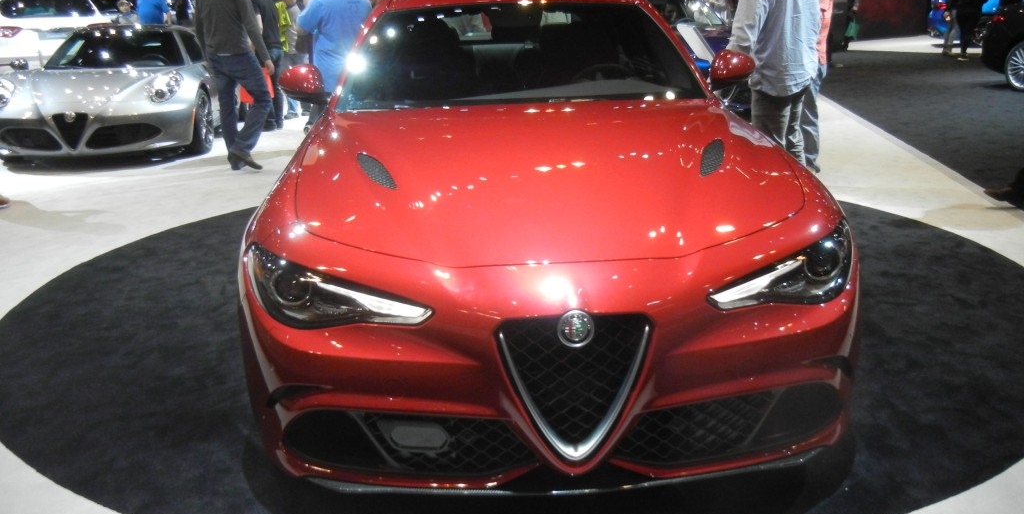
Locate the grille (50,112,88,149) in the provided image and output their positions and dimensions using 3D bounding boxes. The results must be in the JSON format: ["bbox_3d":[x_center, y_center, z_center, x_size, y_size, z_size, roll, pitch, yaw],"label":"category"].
[{"bbox_3d":[-3.689,-1.042,7.436,0.300,0.300,0.110,-3,12,-4],"label":"grille"}]

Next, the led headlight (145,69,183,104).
[{"bbox_3d":[-3.082,-1.511,7.869,0.270,0.200,0.340,-9,18,-23],"label":"led headlight"}]

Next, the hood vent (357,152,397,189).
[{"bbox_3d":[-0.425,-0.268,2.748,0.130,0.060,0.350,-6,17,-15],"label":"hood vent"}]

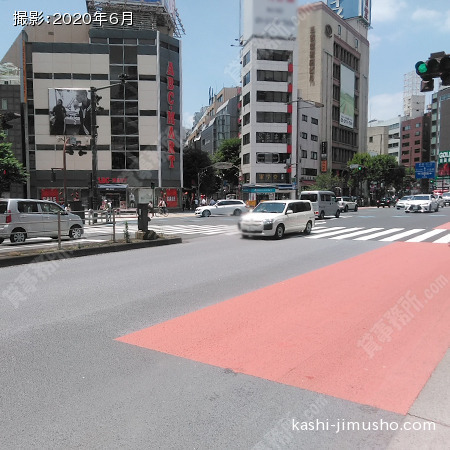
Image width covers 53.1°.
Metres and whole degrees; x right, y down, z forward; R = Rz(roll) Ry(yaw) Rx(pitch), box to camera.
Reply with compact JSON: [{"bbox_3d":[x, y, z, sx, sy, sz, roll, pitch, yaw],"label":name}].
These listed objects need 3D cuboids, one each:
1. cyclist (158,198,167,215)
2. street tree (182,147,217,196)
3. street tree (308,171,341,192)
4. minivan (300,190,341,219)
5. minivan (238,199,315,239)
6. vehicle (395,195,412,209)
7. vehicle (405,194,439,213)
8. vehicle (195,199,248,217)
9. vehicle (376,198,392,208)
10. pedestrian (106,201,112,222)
[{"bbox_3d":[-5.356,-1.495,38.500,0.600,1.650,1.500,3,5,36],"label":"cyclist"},{"bbox_3d":[-3.282,-5.855,58.000,5.200,8.300,5.200,0,4,0],"label":"street tree"},{"bbox_3d":[10.206,-3.572,46.000,3.400,4.100,3.200,3,5,35],"label":"street tree"},{"bbox_3d":[6.464,-1.348,30.231,1.475,1.890,3.395,3,5,38],"label":"minivan"},{"bbox_3d":[2.305,-0.293,19.444,1.690,1.525,4.245,3,5,35],"label":"minivan"},{"bbox_3d":[20.002,-2.463,50.000,1.770,1.480,4.550,3,5,34],"label":"vehicle"},{"bbox_3d":[16.746,-1.831,38.147,1.860,1.445,4.930,3,5,34],"label":"vehicle"},{"bbox_3d":[-0.324,-1.513,40.145,4.800,1.490,1.840,-2,4,-17],"label":"vehicle"},{"bbox_3d":[20.906,-2.867,59.000,1.700,1.480,4.550,2,5,29],"label":"vehicle"},{"bbox_3d":[-8.585,-1.011,33.500,0.400,1.660,0.500,0,4,10],"label":"pedestrian"}]

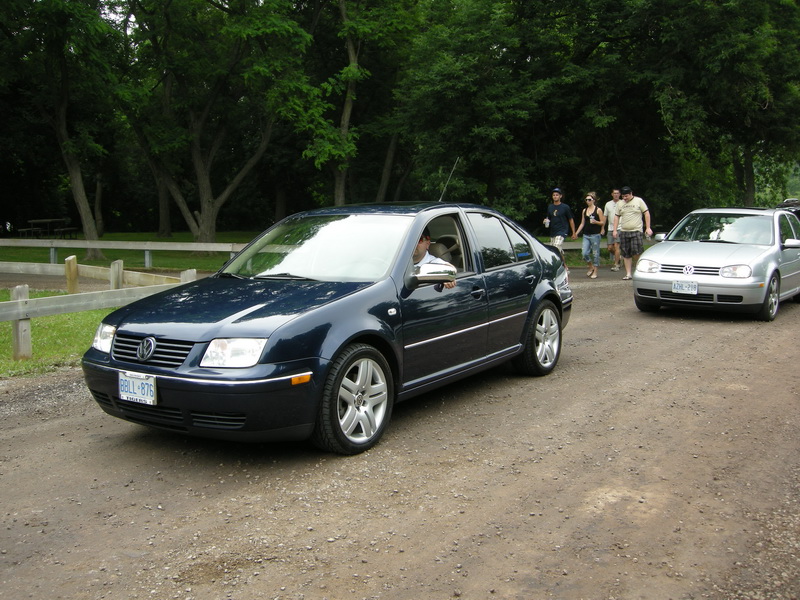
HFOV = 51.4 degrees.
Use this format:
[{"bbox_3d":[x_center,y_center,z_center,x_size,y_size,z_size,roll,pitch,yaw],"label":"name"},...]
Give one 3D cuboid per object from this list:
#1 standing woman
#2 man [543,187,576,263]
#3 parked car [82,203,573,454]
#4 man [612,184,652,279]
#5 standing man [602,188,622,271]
[{"bbox_3d":[3.622,-1.234,15.900,0.550,1.677,0.450,2,7,30],"label":"standing woman"},{"bbox_3d":[3.106,-1.306,16.200,0.640,1.767,0.480,3,7,33],"label":"man"},{"bbox_3d":[-0.171,0.005,6.226,1.770,1.429,4.370,3,8,34],"label":"parked car"},{"bbox_3d":[4.359,-1.252,15.600,0.720,1.764,0.500,1,7,18],"label":"man"},{"bbox_3d":[4.557,-1.500,17.800,0.540,1.770,0.460,0,6,15],"label":"standing man"}]

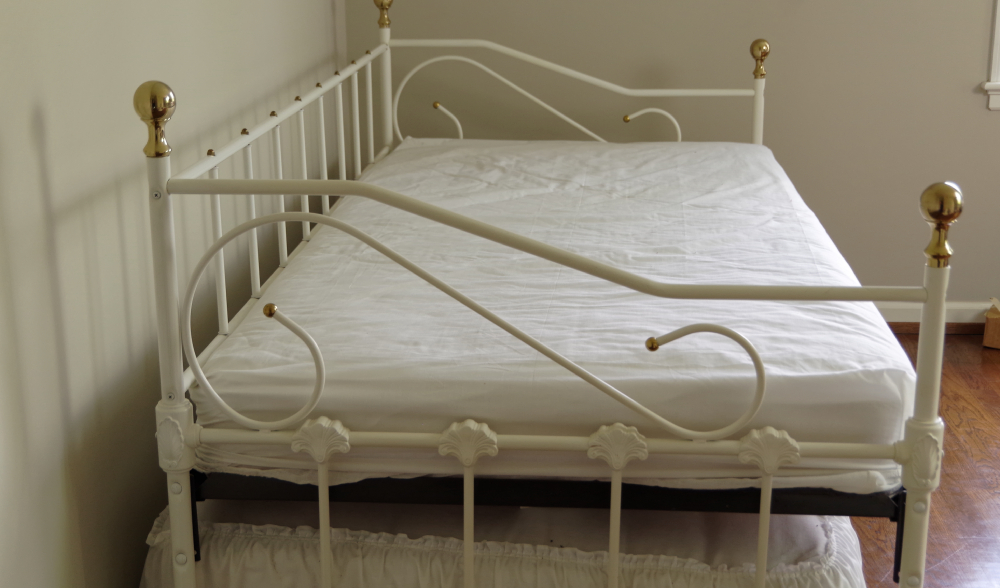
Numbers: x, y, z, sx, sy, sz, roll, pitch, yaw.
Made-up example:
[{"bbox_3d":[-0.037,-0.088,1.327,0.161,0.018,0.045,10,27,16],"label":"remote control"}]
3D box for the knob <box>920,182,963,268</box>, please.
[{"bbox_3d":[0.582,-0.092,1.685,0.057,0.112,0.057,1,17,4],"label":"knob"}]

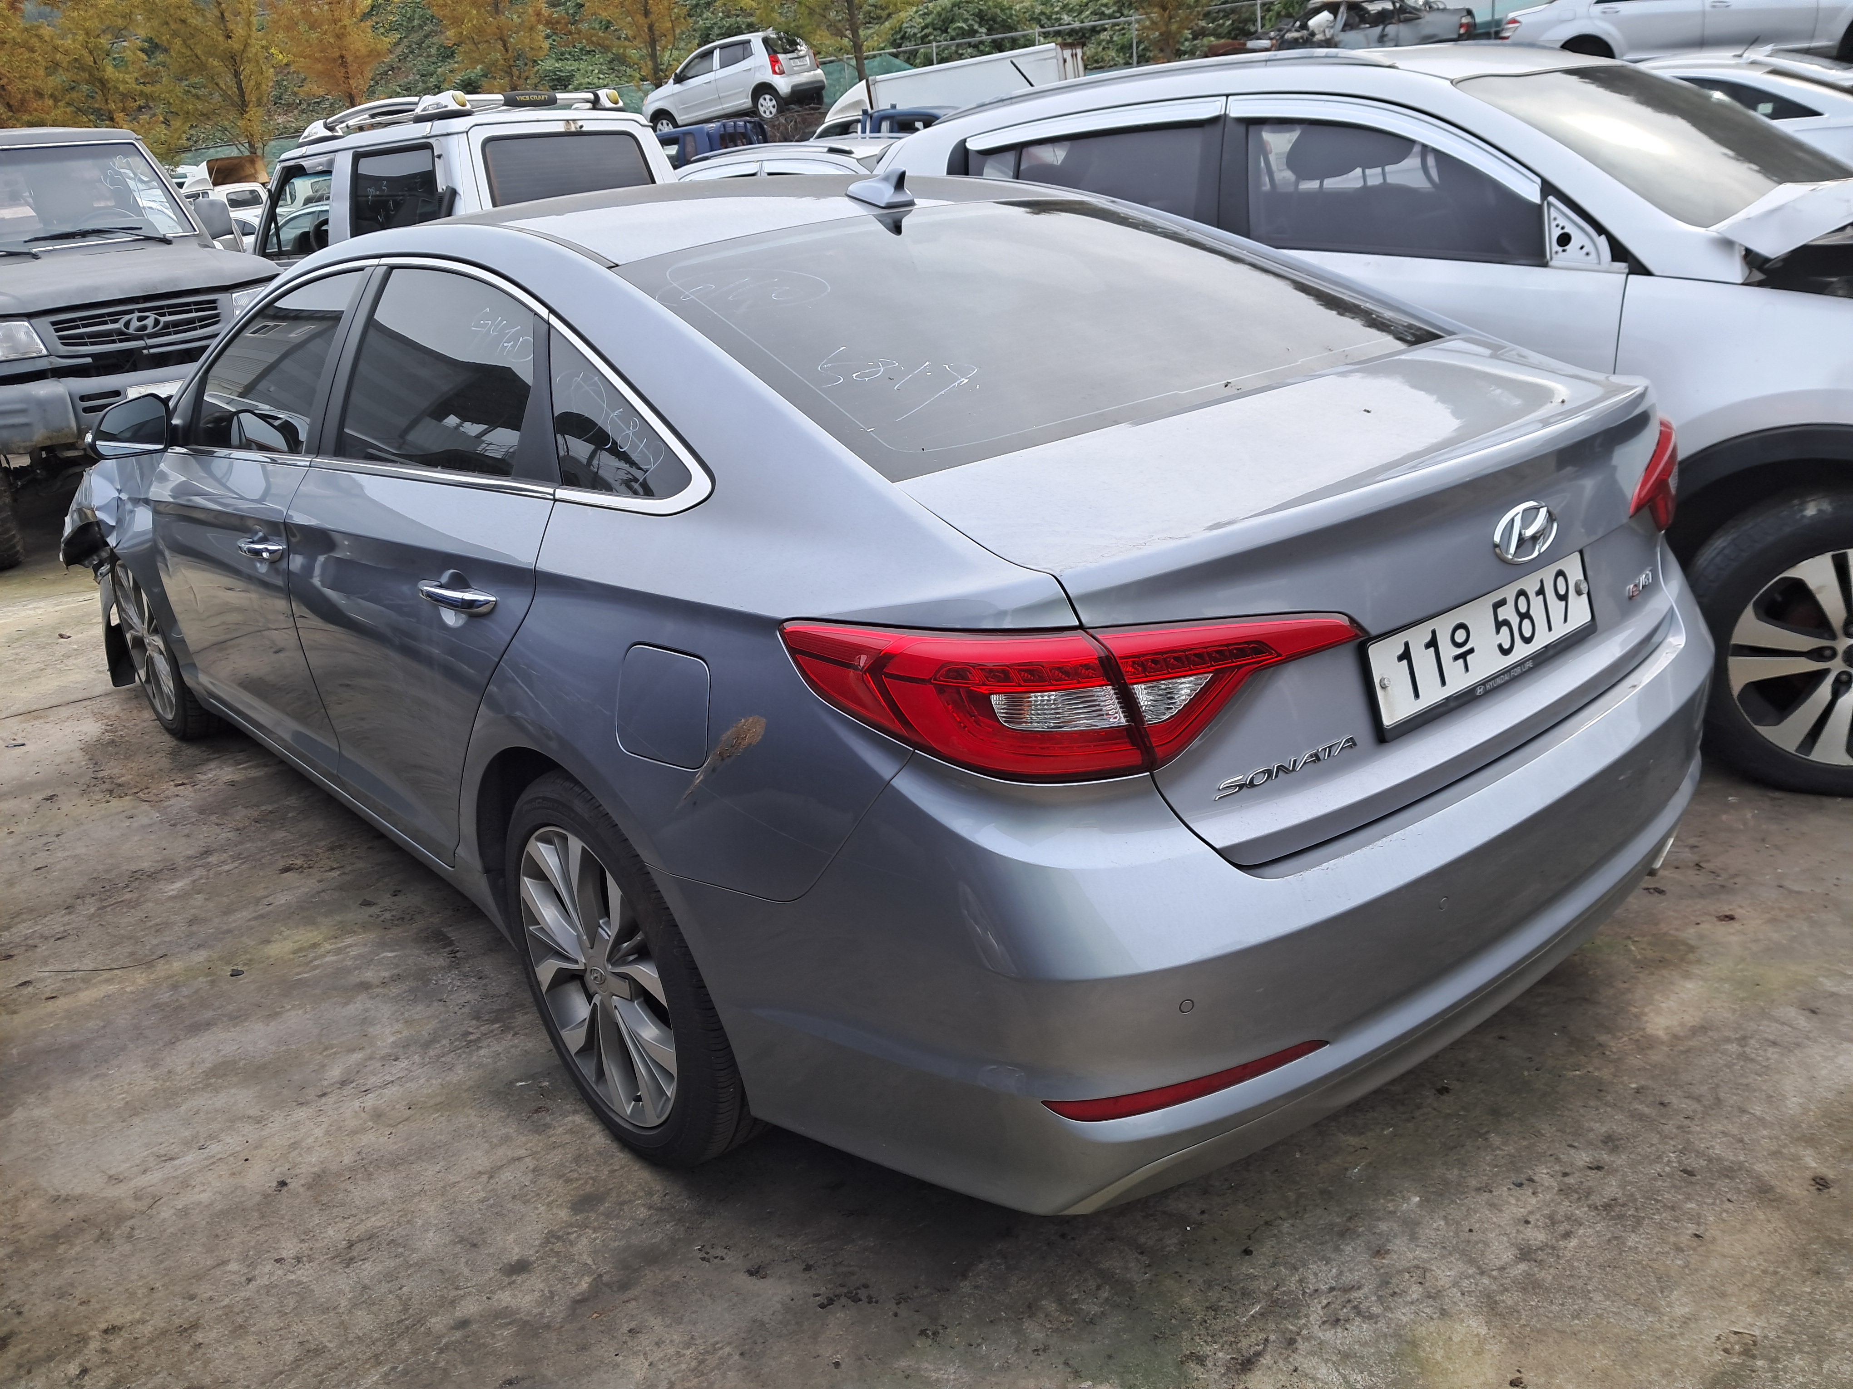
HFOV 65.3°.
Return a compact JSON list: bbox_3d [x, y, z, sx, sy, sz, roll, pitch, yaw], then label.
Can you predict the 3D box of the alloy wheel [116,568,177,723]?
[{"bbox_3d":[-2.260,-0.183,4.363,0.190,0.495,0.495,-20,25,-36],"label":"alloy wheel"}]

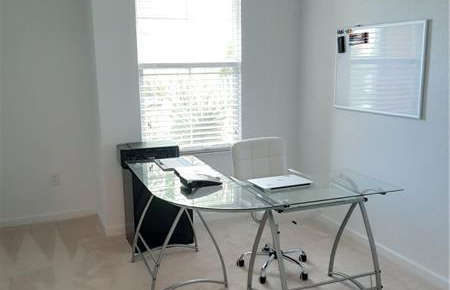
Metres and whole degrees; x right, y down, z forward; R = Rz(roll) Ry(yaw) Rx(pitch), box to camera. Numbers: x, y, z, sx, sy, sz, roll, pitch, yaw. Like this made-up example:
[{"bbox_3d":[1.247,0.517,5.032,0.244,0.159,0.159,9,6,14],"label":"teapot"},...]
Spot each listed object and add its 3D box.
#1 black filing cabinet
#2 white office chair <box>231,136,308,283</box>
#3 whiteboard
[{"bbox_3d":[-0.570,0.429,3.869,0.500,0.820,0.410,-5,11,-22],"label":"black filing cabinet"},{"bbox_3d":[0.371,0.450,3.309,0.570,0.960,0.590,-6,12,-26],"label":"white office chair"},{"bbox_3d":[1.157,-0.589,3.515,0.025,0.672,0.910,-6,12,-26],"label":"whiteboard"}]

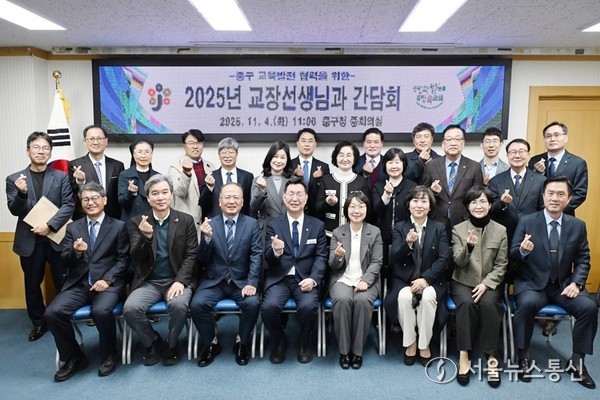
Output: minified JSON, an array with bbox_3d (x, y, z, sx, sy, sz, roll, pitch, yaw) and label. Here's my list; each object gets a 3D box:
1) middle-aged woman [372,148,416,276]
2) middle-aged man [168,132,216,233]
[{"bbox_3d":[0.814,0.350,3.715,0.443,1.606,0.355,1,6,9],"label":"middle-aged woman"},{"bbox_3d":[-1.020,0.224,4.122,0.520,1.750,0.380,-2,6,-21],"label":"middle-aged man"}]

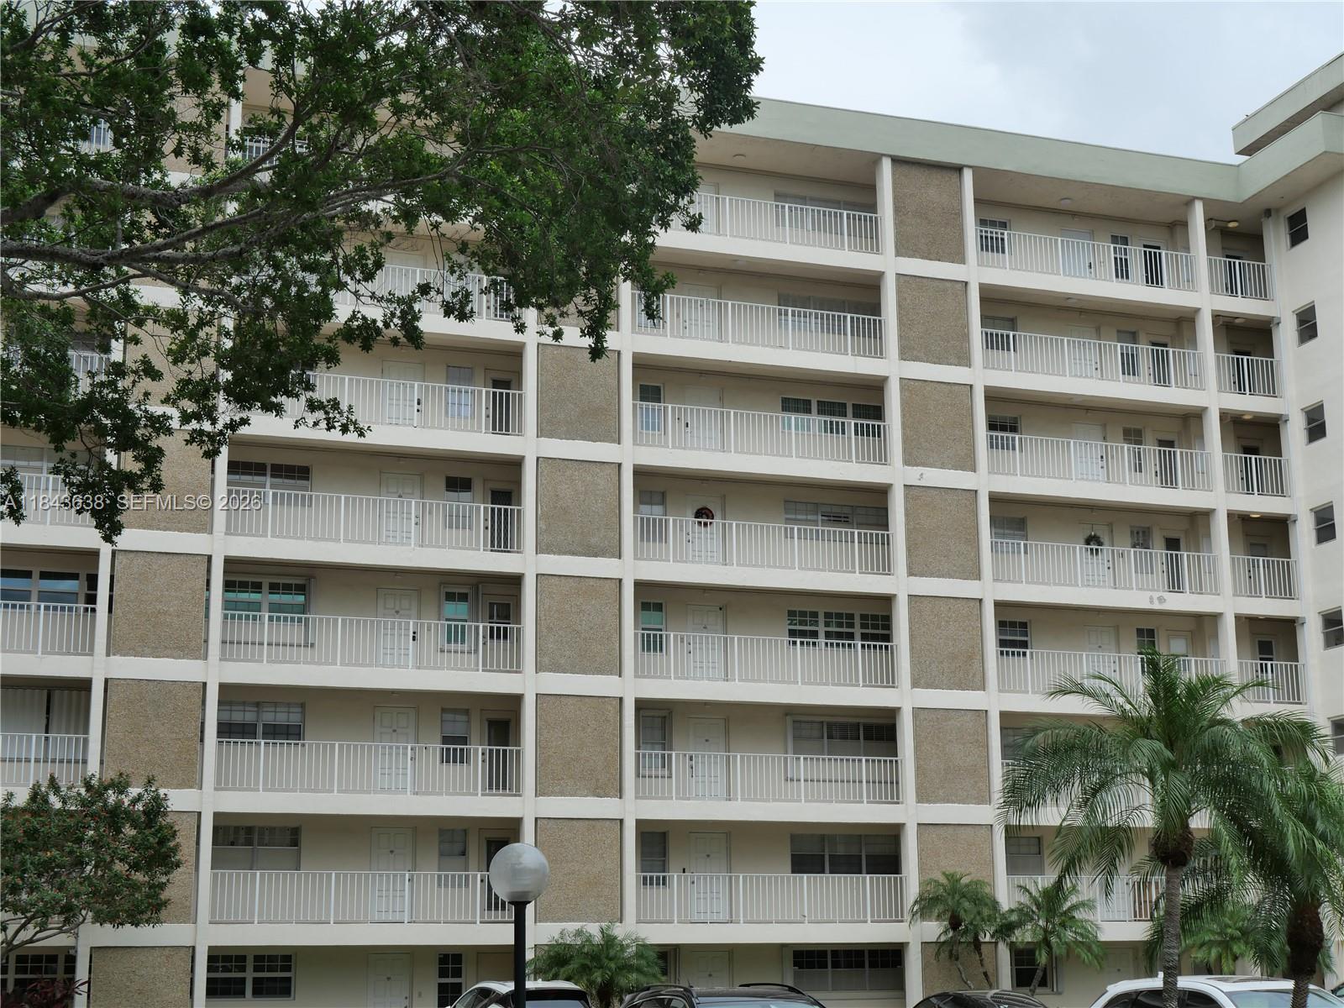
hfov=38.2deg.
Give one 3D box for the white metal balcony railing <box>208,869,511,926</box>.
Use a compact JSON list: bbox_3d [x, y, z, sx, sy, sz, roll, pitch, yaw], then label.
[{"bbox_3d":[-6.275,8.179,40.241,6.492,1.068,0.120,4,-14,-19],"label":"white metal balcony railing"}]

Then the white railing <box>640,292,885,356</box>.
[{"bbox_3d":[2.136,-4.213,46.198,6.501,1.068,0.120,4,-14,-19],"label":"white railing"}]

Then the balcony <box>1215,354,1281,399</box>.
[{"bbox_3d":[14.826,-3.162,51.056,2.039,1.121,1.250,4,-14,-19],"label":"balcony"}]

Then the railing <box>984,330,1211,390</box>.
[{"bbox_3d":[10.510,-3.467,49.589,6.417,1.121,1.250,4,-14,-19],"label":"railing"}]

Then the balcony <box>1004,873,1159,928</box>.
[{"bbox_3d":[10.774,9.301,45.729,6.434,1.054,0.080,4,-14,-19],"label":"balcony"}]

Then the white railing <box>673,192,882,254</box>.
[{"bbox_3d":[2.108,-6.770,46.445,6.434,1.054,0.080,4,-14,-19],"label":"white railing"}]

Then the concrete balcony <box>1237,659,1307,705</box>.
[{"bbox_3d":[15.131,4.518,49.023,1.893,1.047,0.120,4,-14,-19],"label":"concrete balcony"}]

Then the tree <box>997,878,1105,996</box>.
[{"bbox_3d":[8.451,10.266,43.156,2.400,3.731,2.400,4,-14,-19],"label":"tree"}]

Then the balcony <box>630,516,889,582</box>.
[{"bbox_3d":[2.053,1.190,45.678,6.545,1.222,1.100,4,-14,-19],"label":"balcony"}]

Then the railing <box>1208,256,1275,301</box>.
[{"bbox_3d":[14.907,-5.872,50.865,1.977,1.054,0.080,4,-14,-19],"label":"railing"}]

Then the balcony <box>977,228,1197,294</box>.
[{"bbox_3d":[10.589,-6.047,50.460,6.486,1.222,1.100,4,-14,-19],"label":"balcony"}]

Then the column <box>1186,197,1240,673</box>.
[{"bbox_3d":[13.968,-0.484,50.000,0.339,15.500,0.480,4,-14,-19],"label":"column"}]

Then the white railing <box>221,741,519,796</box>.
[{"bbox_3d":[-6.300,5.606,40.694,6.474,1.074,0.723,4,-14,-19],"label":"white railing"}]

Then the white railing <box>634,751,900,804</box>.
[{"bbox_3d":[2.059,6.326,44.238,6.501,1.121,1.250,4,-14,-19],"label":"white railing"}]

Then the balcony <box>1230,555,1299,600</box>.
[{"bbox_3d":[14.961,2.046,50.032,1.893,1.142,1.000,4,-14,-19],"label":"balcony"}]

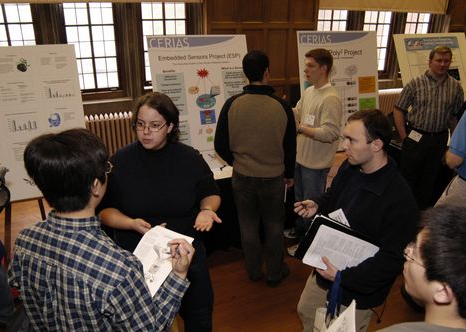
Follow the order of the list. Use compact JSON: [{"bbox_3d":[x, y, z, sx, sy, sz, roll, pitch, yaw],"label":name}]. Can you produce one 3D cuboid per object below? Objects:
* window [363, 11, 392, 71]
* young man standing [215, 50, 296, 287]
[{"bbox_3d":[2.505,-2.211,6.600,0.610,1.040,0.100,-9,23,-21],"label":"window"},{"bbox_3d":[0.168,0.087,2.715,0.530,1.760,0.370,6,22,14],"label":"young man standing"}]

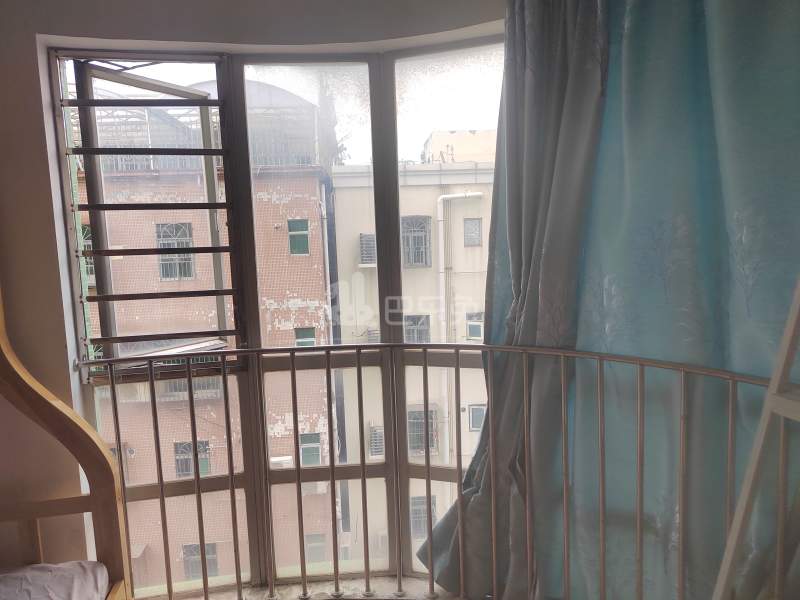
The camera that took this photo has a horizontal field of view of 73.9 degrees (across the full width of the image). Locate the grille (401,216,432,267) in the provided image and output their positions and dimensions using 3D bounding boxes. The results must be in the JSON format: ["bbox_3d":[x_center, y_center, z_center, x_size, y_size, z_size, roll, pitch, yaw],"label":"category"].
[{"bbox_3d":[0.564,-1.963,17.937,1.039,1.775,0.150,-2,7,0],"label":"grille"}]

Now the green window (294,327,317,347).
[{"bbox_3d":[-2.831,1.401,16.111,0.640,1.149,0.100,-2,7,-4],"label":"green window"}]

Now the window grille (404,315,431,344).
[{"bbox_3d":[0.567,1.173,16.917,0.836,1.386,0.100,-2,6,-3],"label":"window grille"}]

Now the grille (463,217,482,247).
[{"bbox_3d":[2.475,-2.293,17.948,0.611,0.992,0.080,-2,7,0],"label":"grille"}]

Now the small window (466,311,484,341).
[{"bbox_3d":[2.421,0.852,16.990,0.569,0.897,0.100,-2,6,-3],"label":"small window"}]

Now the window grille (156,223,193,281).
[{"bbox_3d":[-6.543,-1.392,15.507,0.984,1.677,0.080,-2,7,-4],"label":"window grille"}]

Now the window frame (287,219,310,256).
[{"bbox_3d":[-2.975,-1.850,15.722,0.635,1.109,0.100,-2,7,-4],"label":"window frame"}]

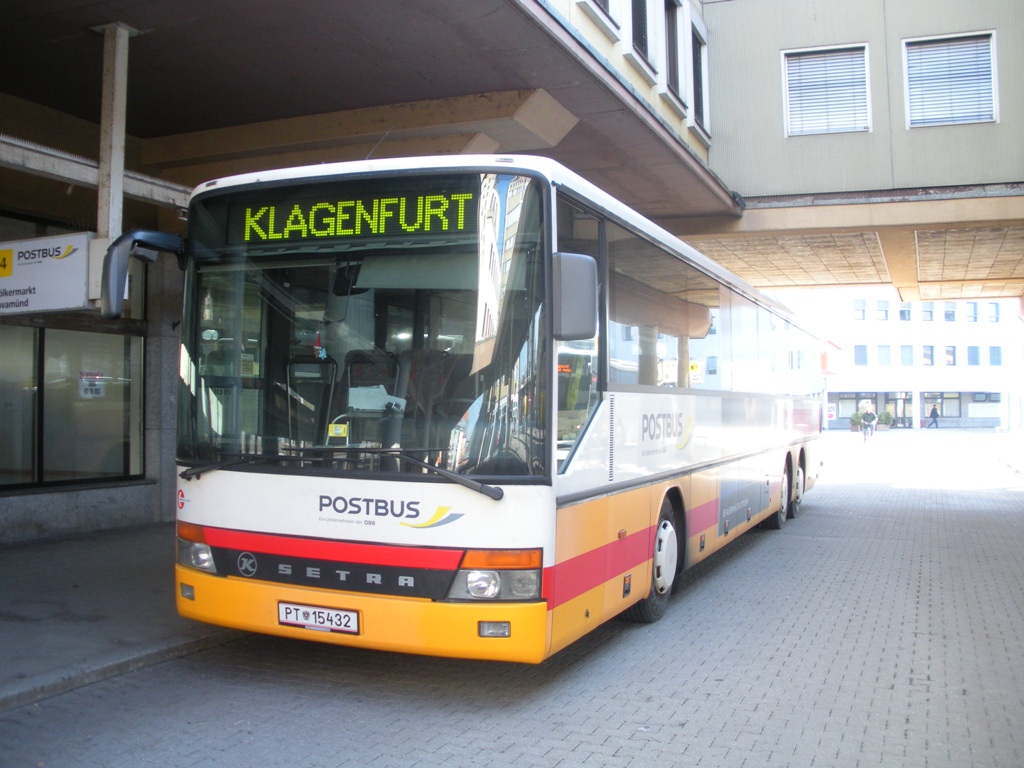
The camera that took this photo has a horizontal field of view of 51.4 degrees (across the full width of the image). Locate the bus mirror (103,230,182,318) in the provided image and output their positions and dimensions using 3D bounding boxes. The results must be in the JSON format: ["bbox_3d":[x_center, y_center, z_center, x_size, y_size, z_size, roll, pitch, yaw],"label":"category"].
[{"bbox_3d":[-2.235,-0.662,6.441,0.310,0.510,0.420,-1,-2,33],"label":"bus mirror"}]

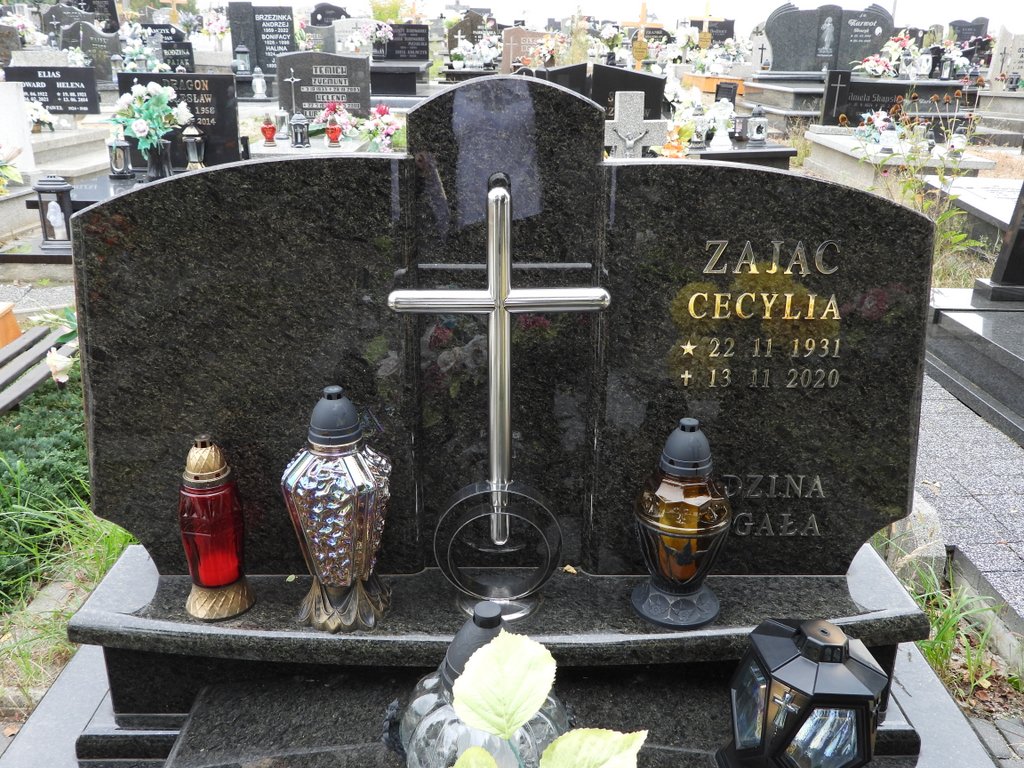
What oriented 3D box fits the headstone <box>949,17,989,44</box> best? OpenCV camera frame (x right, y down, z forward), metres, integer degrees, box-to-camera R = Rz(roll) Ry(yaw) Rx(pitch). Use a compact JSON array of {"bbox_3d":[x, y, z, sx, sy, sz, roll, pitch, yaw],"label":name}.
[{"bbox_3d":[7.973,-6.139,15.500,0.660,0.550,0.120,1,19,3],"label":"headstone"}]

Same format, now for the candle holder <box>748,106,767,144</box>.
[{"bbox_3d":[1.472,-1.547,5.300,0.120,0.230,0.120,0,20,-1],"label":"candle holder"}]

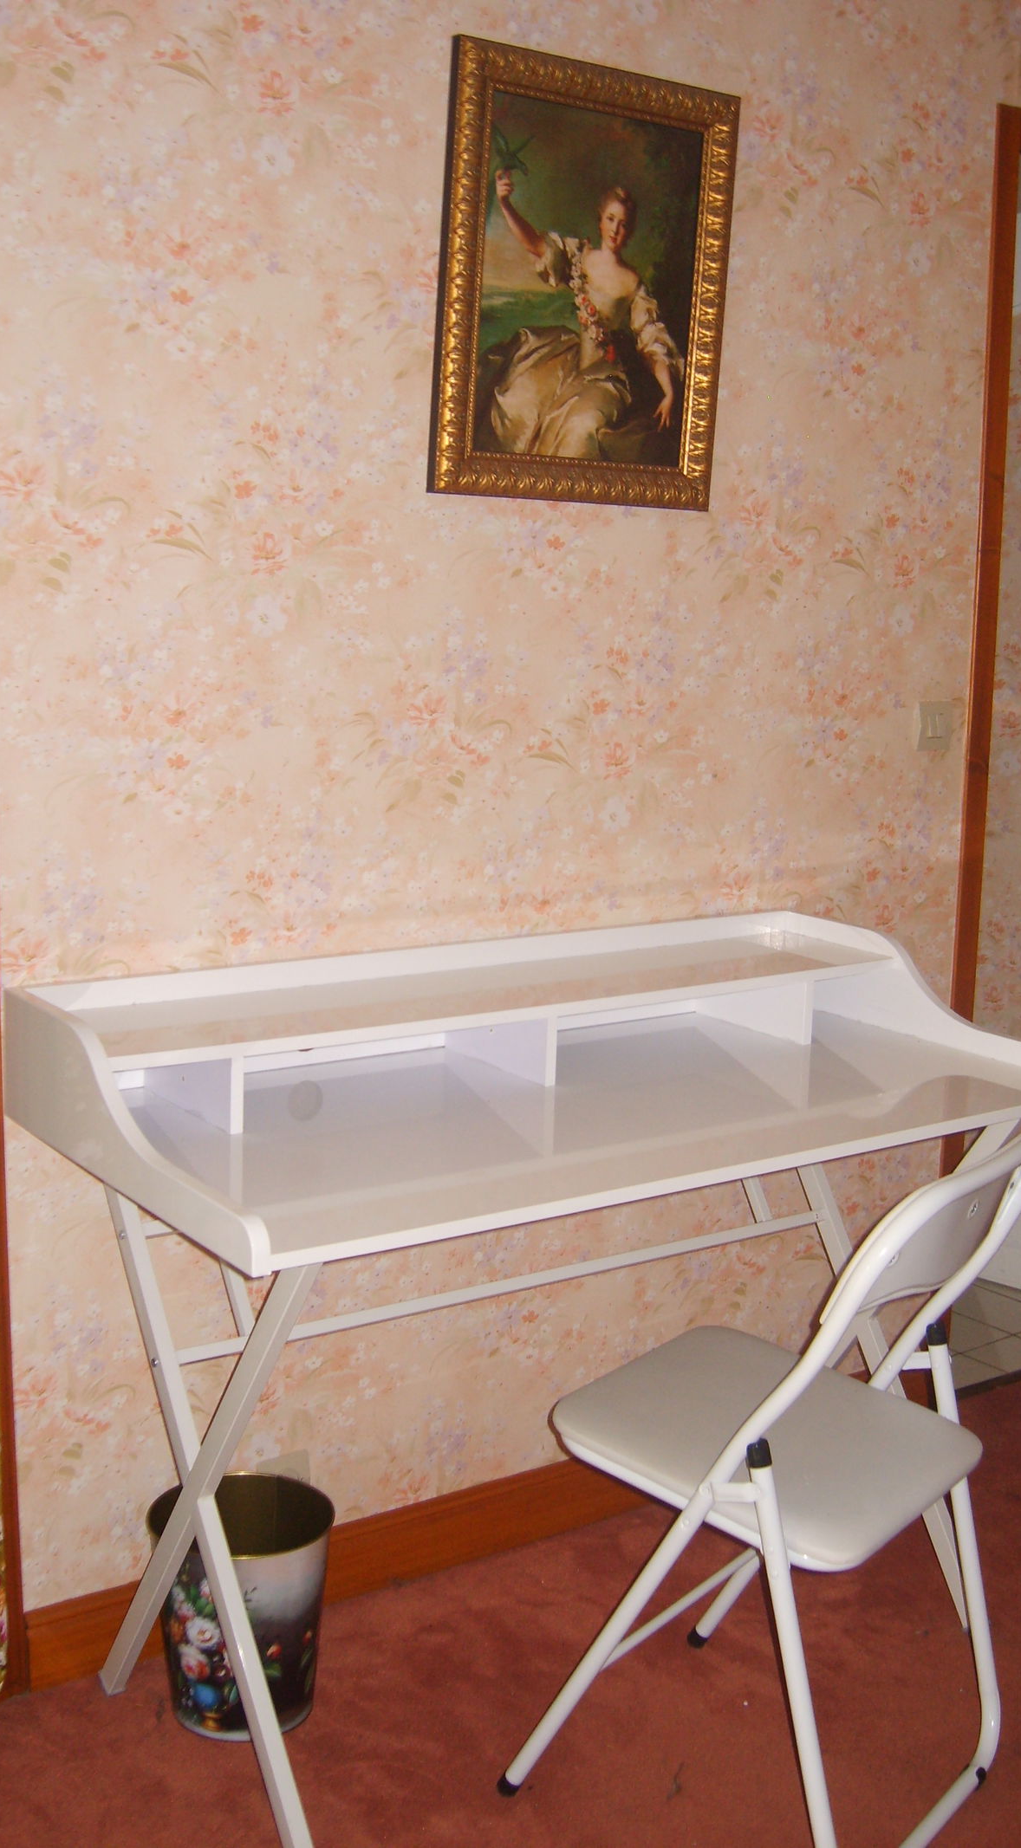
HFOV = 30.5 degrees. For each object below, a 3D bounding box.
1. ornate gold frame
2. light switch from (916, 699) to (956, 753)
[{"bbox_3d":[0.102,-0.826,2.428,0.445,0.557,0.027,-4,15,-33],"label":"ornate gold frame"},{"bbox_3d":[0.669,-0.309,2.924,0.080,0.080,0.013,-5,11,-33],"label":"light switch"}]

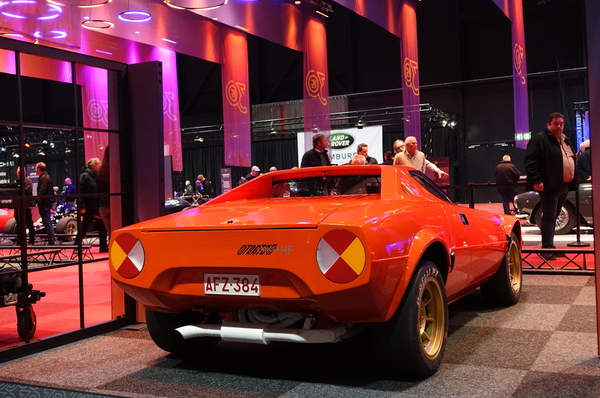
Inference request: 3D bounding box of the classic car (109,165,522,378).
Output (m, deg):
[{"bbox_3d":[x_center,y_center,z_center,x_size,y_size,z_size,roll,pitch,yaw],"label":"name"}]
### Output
[{"bbox_3d":[0.497,0.349,4.931,1.790,1.120,3.710,-2,1,29],"label":"classic car"}]

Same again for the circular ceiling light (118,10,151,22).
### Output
[{"bbox_3d":[-4.439,-4.904,17.913,0.860,0.060,0.860,-3,1,0],"label":"circular ceiling light"}]

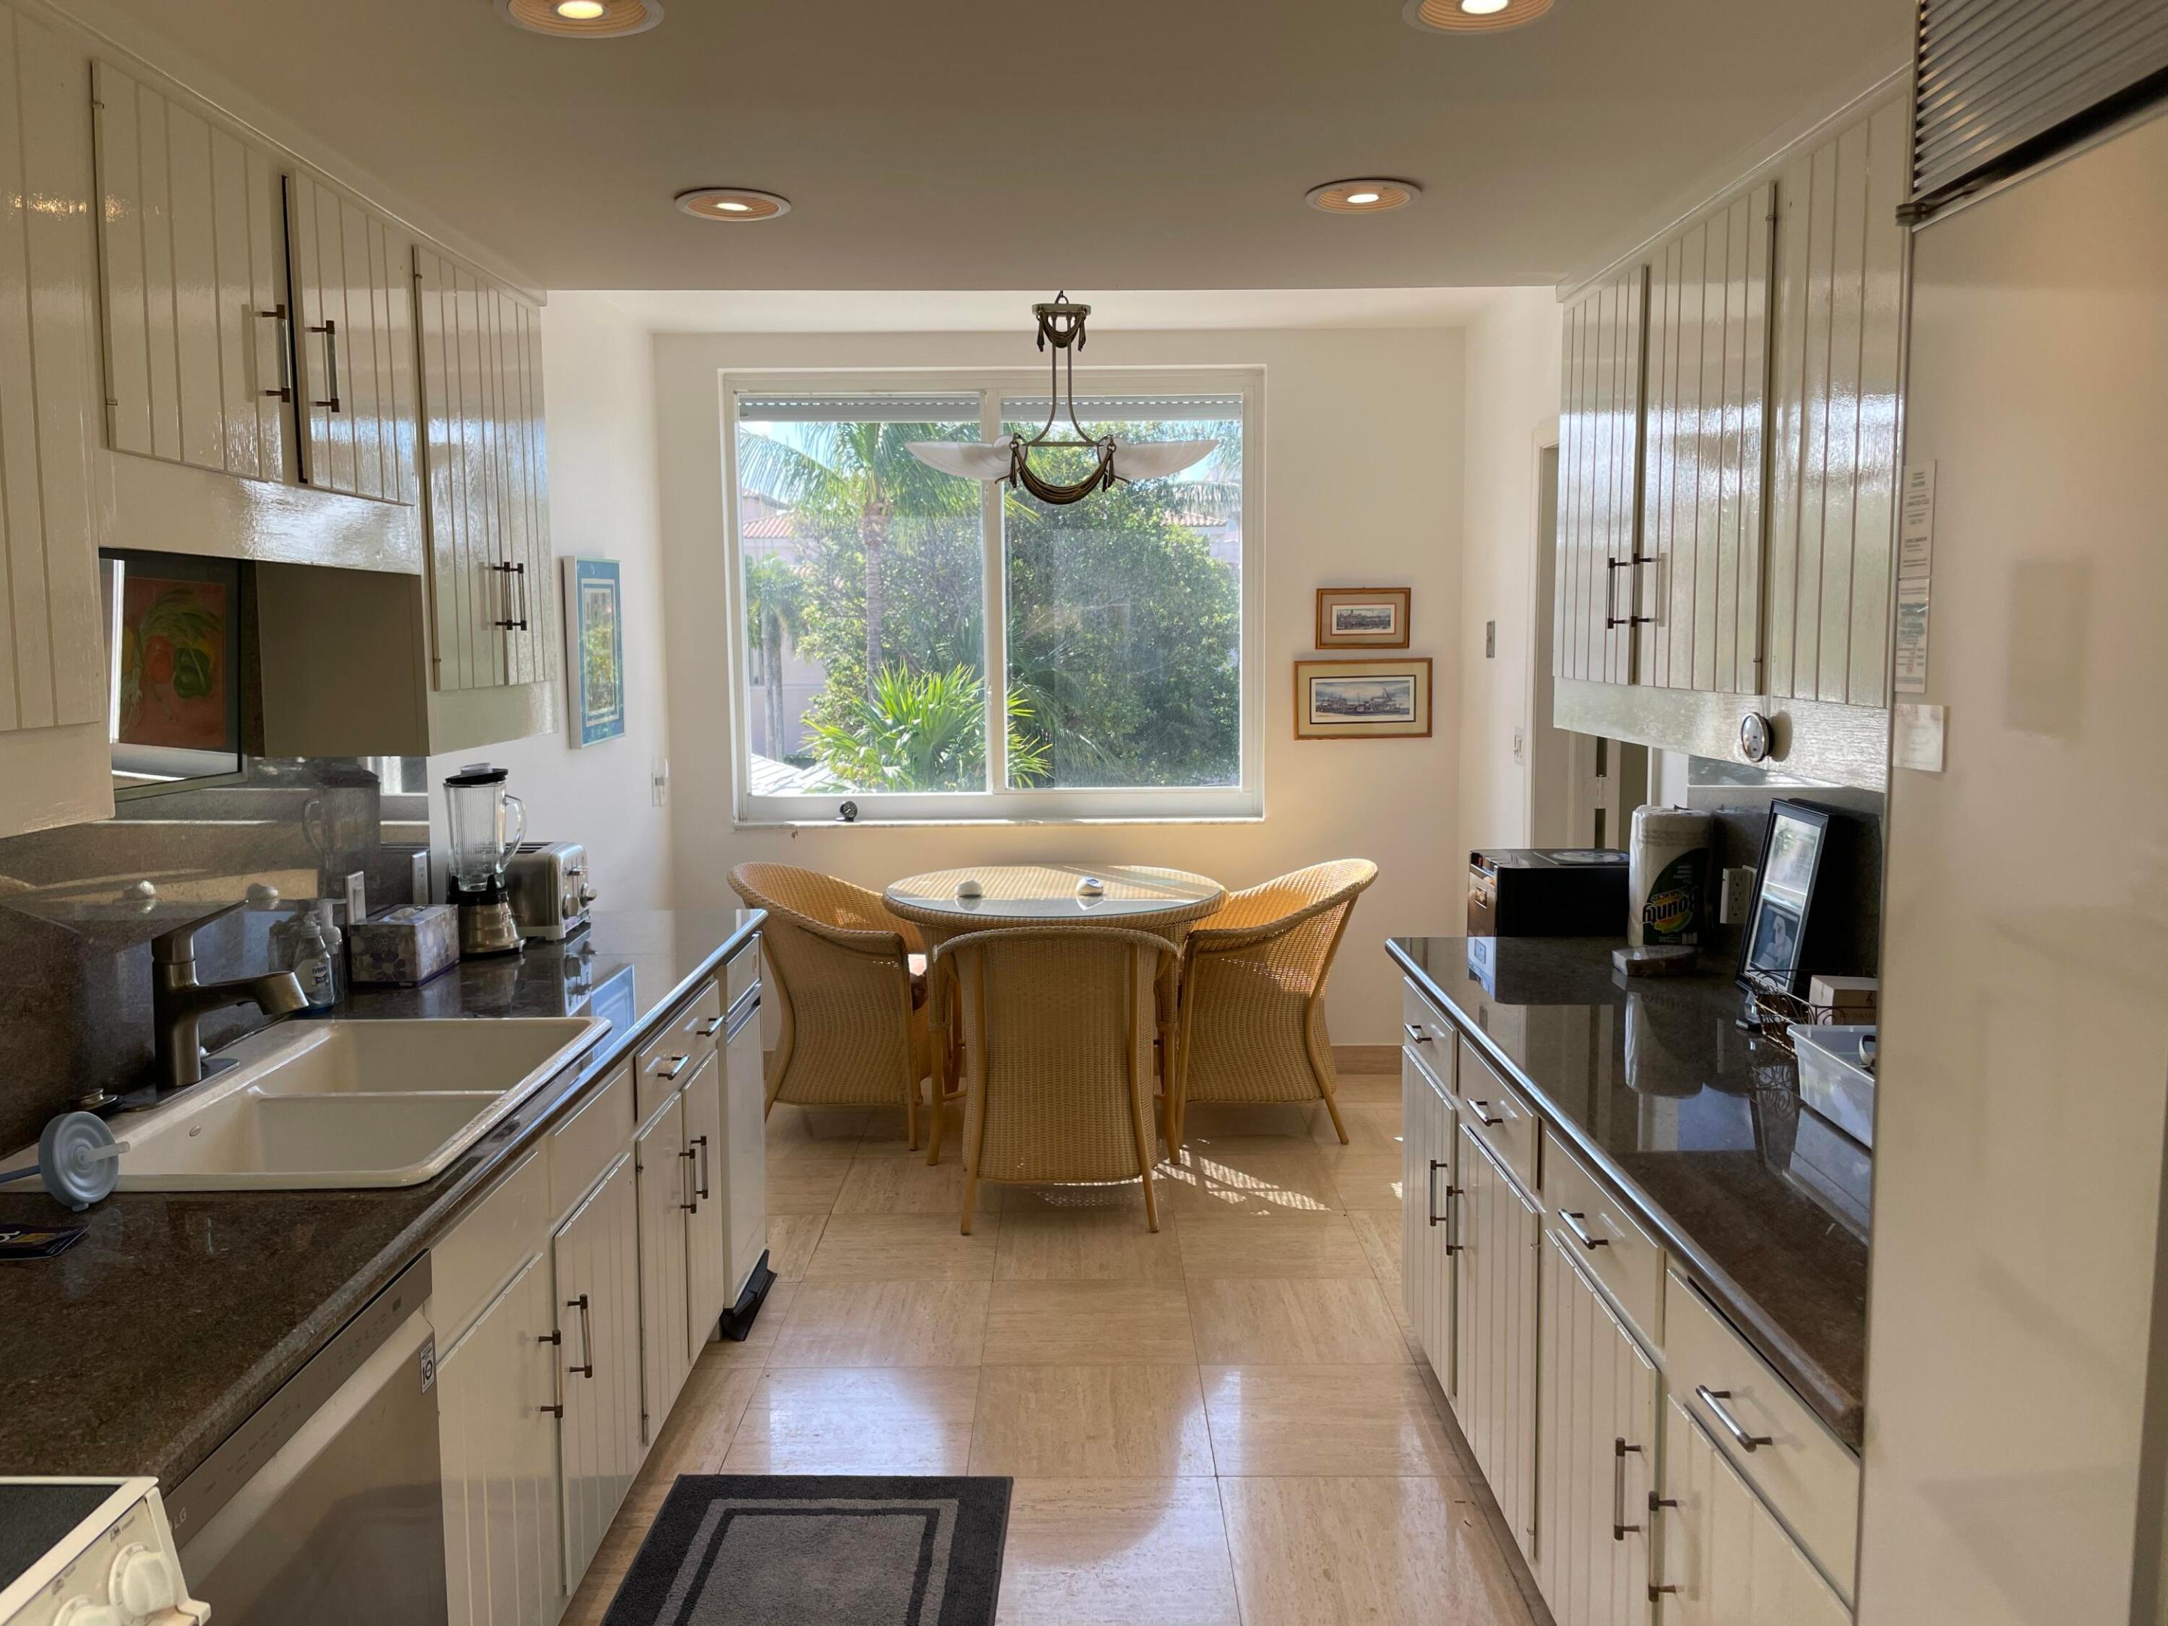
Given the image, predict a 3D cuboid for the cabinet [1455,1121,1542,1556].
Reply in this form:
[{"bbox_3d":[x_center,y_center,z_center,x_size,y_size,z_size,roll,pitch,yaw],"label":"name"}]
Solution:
[{"bbox_3d":[0.931,0.864,2.791,0.460,0.534,0.534,0,6,0],"label":"cabinet"}]

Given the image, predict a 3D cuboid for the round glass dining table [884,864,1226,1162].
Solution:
[{"bbox_3d":[-0.087,0.614,5.111,1.063,0.757,1.063,0,6,0],"label":"round glass dining table"}]

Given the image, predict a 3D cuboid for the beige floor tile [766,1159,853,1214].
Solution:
[{"bbox_3d":[-0.908,1.063,4.603,0.460,0.020,0.460,0,6,0],"label":"beige floor tile"}]

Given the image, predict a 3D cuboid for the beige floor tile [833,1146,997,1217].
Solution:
[{"bbox_3d":[-0.446,1.052,4.577,0.456,0.012,0.456,0,6,0],"label":"beige floor tile"}]

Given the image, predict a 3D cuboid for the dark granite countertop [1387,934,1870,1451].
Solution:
[{"bbox_3d":[0.954,0.398,2.415,0.635,0.040,2.110,0,6,0],"label":"dark granite countertop"}]

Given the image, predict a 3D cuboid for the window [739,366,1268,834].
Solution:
[{"bbox_3d":[-0.291,-0.729,5.556,1.812,1.534,0.100,0,6,0],"label":"window"}]

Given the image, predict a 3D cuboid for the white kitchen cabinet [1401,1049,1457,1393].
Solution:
[{"bbox_3d":[0.934,0.794,3.246,0.500,0.552,0.474,0,6,0],"label":"white kitchen cabinet"}]

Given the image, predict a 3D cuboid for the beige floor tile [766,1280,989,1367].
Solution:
[{"bbox_3d":[-0.443,1.151,3.670,0.456,0.012,0.456,0,6,0],"label":"beige floor tile"}]

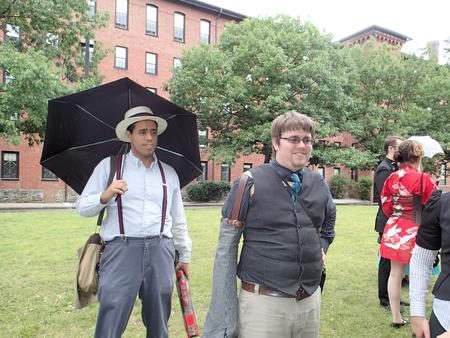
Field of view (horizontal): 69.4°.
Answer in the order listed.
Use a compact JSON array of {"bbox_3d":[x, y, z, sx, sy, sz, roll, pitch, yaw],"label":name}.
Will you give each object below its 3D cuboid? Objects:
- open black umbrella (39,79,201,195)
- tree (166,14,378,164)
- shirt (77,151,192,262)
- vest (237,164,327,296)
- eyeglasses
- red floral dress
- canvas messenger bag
[{"bbox_3d":[-0.570,-0.044,1.860,0.940,0.930,0.570,0,39,-10],"label":"open black umbrella"},{"bbox_3d":[3.200,-4.500,23.500,14.200,13.300,13.000,0,-2,0],"label":"tree"},{"bbox_3d":[-0.487,0.205,1.770,0.570,0.610,0.360,2,-3,-28],"label":"shirt"},{"bbox_3d":[0.258,0.284,1.500,0.430,0.600,0.320,1,-3,-25],"label":"vest"},{"bbox_3d":[0.315,-0.127,1.475,0.145,0.042,0.140,1,-3,-22],"label":"eyeglasses"},{"bbox_3d":[1.740,0.425,3.050,0.360,0.910,0.480,3,-3,-45],"label":"red floral dress"},{"bbox_3d":[-0.660,0.345,1.790,0.240,0.820,0.340,1,-3,-25],"label":"canvas messenger bag"}]

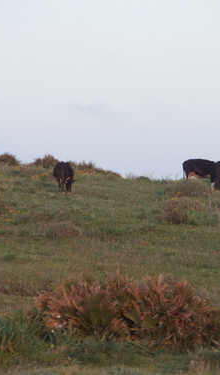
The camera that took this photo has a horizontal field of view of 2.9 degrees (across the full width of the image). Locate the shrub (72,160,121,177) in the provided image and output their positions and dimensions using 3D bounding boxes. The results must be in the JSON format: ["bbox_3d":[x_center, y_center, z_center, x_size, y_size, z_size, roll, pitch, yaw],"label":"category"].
[{"bbox_3d":[-0.556,-0.782,182.000,1.917,0.613,1.630,0,-1,0],"label":"shrub"}]

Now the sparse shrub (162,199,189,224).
[{"bbox_3d":[1.808,0.662,122.000,0.718,0.718,0.682,0,-1,0],"label":"sparse shrub"}]

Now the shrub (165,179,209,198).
[{"bbox_3d":[2.805,0.036,160.000,1.665,0.702,1.300,0,-2,0],"label":"shrub"}]

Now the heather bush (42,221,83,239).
[{"bbox_3d":[-1.339,1.159,122.000,1.125,0.462,0.956,0,-1,0],"label":"heather bush"}]

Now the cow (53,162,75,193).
[{"bbox_3d":[-1.799,-0.387,171.000,0.750,1.180,2.050,0,-2,10],"label":"cow"}]

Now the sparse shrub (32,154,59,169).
[{"bbox_3d":[-2.919,-1.159,197.000,1.248,0.605,1.100,0,-2,0],"label":"sparse shrub"}]

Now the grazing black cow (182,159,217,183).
[{"bbox_3d":[3.778,-0.506,175.500,1.770,1.235,0.620,0,-1,-6],"label":"grazing black cow"}]

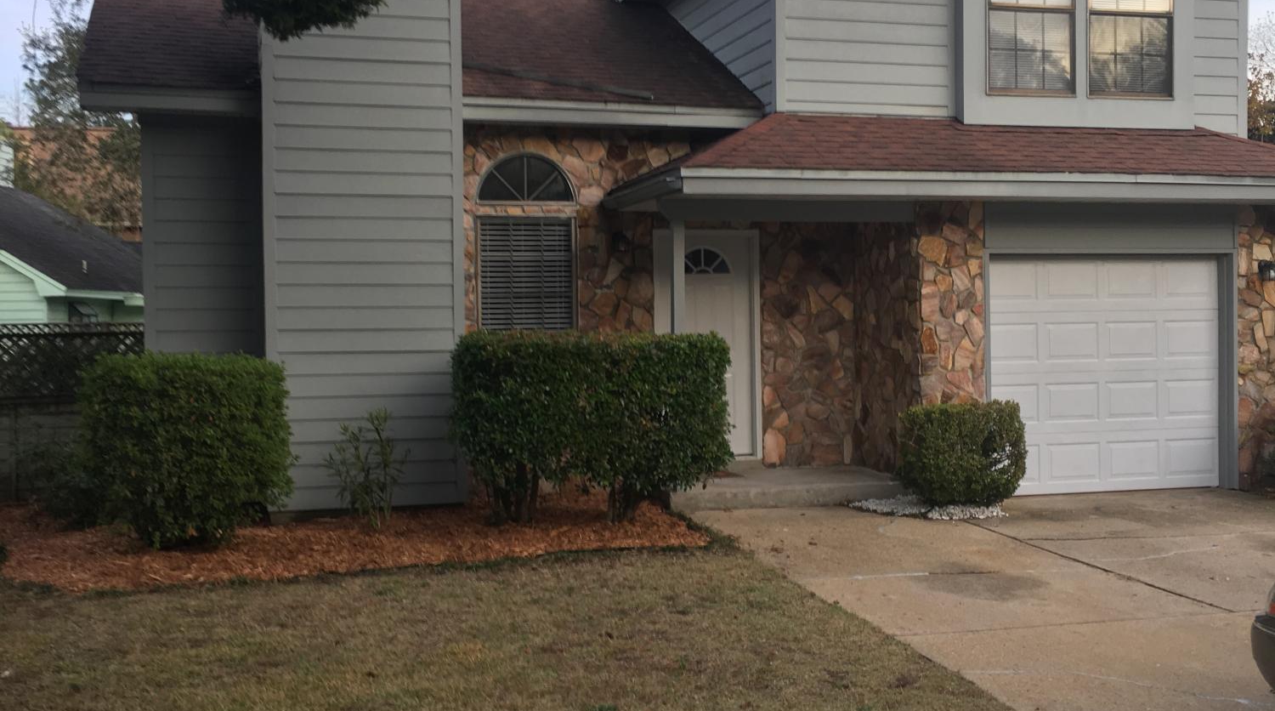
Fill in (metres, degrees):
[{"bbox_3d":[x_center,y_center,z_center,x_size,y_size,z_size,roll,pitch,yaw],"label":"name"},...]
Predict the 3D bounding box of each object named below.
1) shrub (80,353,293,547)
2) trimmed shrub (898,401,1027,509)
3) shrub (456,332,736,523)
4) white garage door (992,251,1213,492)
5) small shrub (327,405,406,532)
[{"bbox_3d":[-3.290,0.677,10.450,1.421,1.327,1.321,-1,1,-16],"label":"shrub"},{"bbox_3d":[2.649,0.811,11.650,0.910,0.847,0.865,-1,1,-16],"label":"trimmed shrub"},{"bbox_3d":[-0.353,0.544,10.950,2.052,1.421,1.050,-1,1,-16],"label":"shrub"},{"bbox_3d":[4.199,0.139,12.850,2.420,2.140,0.100,-1,1,-16],"label":"white garage door"},{"bbox_3d":[-2.077,0.857,10.950,0.595,0.855,0.565,-1,1,-16],"label":"small shrub"}]

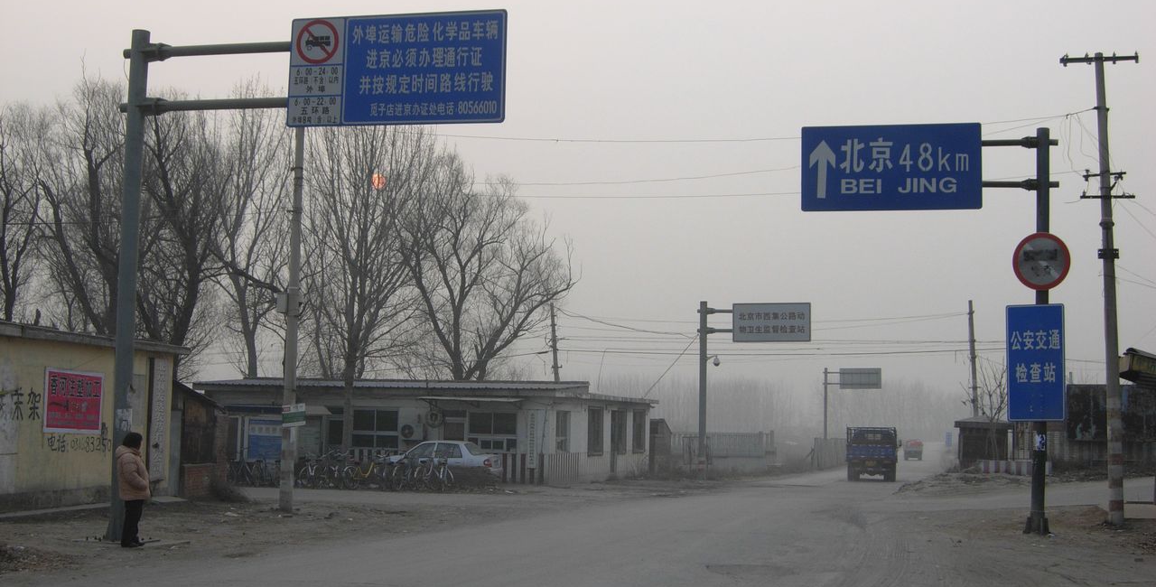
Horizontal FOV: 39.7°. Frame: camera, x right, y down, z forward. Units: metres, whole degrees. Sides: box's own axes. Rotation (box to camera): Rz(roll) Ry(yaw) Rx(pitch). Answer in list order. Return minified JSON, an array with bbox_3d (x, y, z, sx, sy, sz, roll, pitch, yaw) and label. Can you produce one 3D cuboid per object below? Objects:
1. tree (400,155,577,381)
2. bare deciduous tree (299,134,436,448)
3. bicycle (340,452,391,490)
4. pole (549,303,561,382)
[{"bbox_3d":[-3.850,0.843,68.000,7.000,13.402,6.600,1,-5,0],"label":"tree"},{"bbox_3d":[-6.578,0.127,50.000,4.000,11.456,4.000,1,-5,0],"label":"bare deciduous tree"},{"bbox_3d":[-6.028,5.037,45.546,1.600,1.030,0.500,5,-7,-40],"label":"bicycle"},{"bbox_3d":[-1.065,4.577,80.363,0.350,8.247,0.350,-4,-5,0],"label":"pole"}]

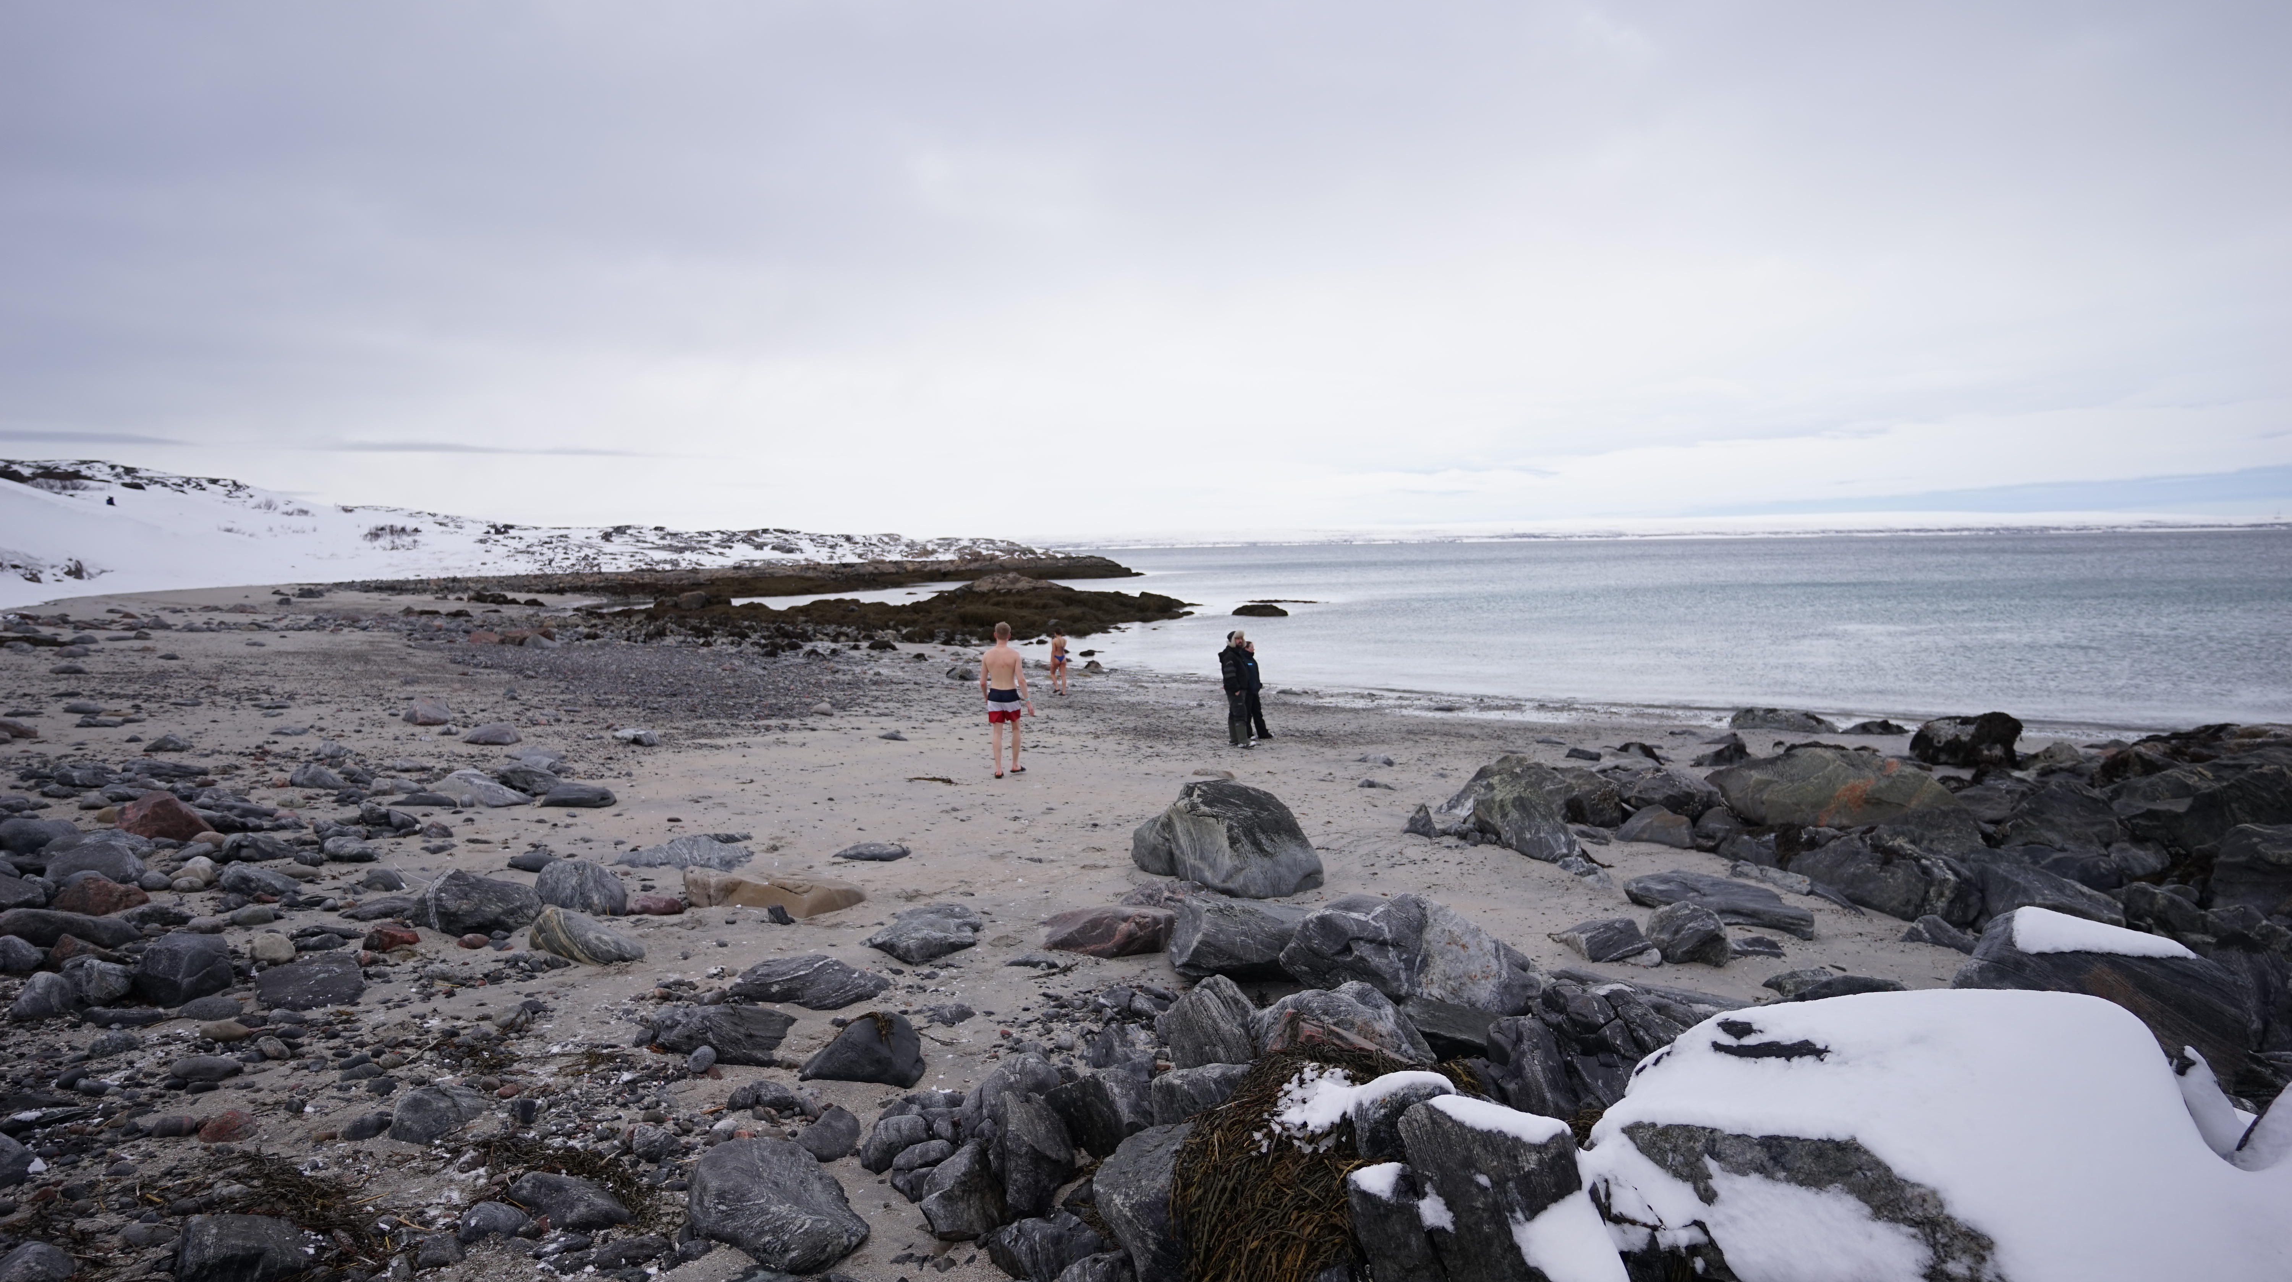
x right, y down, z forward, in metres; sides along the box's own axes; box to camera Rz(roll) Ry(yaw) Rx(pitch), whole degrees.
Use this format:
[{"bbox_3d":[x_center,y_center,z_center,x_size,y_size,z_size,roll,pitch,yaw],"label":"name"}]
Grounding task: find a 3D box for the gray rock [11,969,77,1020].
[{"bbox_3d":[-4.610,1.462,4.529,0.189,0.172,0.171,-4,6,-30],"label":"gray rock"}]

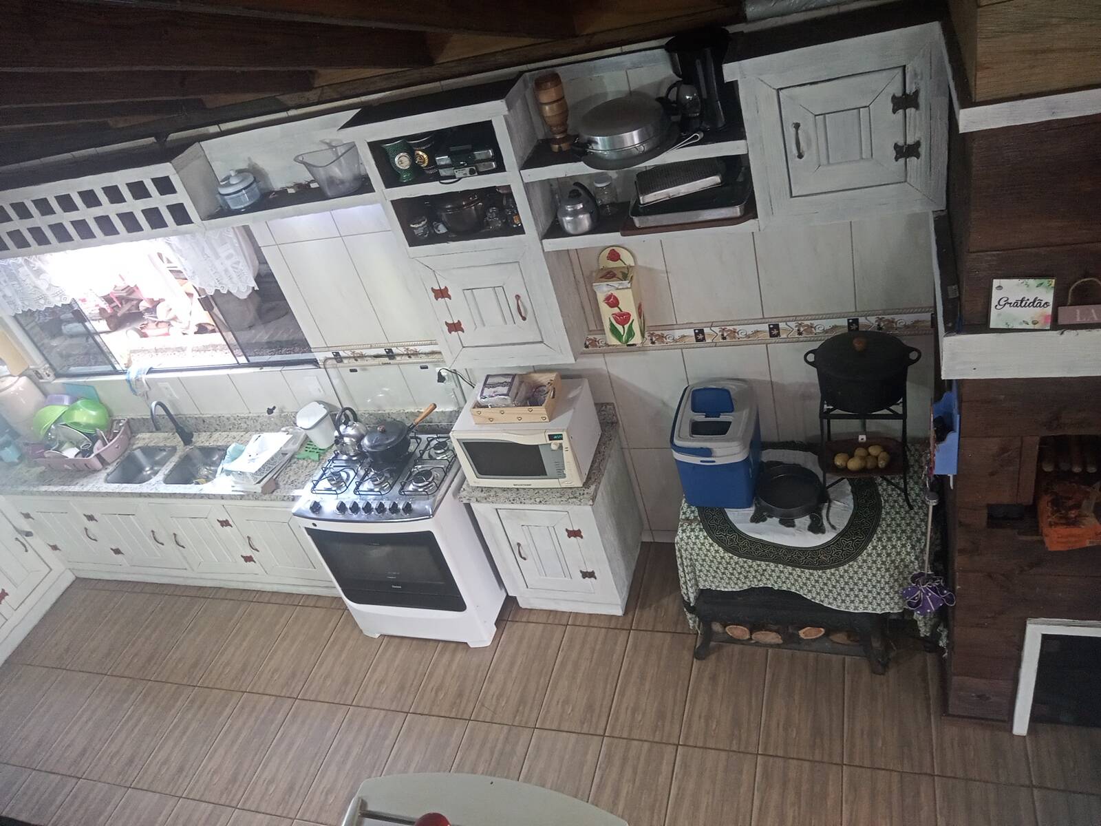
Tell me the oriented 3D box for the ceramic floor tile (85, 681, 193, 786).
[{"bbox_3d":[-2.064,1.607,4.492,0.316,0.010,0.554,-1,39,22],"label":"ceramic floor tile"}]

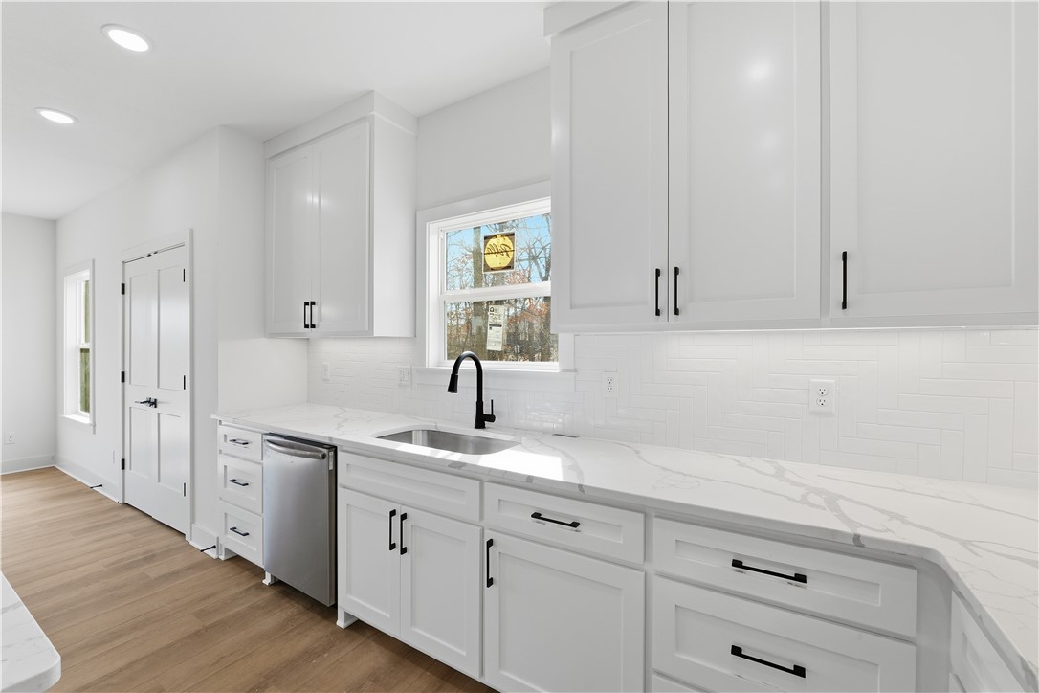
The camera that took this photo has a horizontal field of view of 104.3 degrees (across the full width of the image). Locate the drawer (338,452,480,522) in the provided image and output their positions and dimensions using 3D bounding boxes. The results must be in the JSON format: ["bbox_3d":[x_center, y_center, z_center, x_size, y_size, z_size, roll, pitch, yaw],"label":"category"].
[{"bbox_3d":[-0.375,0.582,1.951,0.841,0.161,0.525,0,0,30],"label":"drawer"}]

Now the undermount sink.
[{"bbox_3d":[-0.339,0.558,1.940,0.770,0.221,0.407,0,0,30],"label":"undermount sink"}]

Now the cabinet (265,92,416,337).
[{"bbox_3d":[-1.212,-0.738,2.667,1.137,1.358,0.332,0,0,30],"label":"cabinet"}]

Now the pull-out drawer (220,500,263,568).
[{"bbox_3d":[-1.540,1.110,2.640,0.509,0.294,0.525,0,0,30],"label":"pull-out drawer"}]

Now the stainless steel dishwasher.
[{"bbox_3d":[-1.031,0.876,2.343,0.607,0.790,0.619,0,0,30],"label":"stainless steel dishwasher"}]

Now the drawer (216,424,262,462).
[{"bbox_3d":[-1.541,0.571,2.638,0.509,0.156,0.525,0,0,30],"label":"drawer"}]

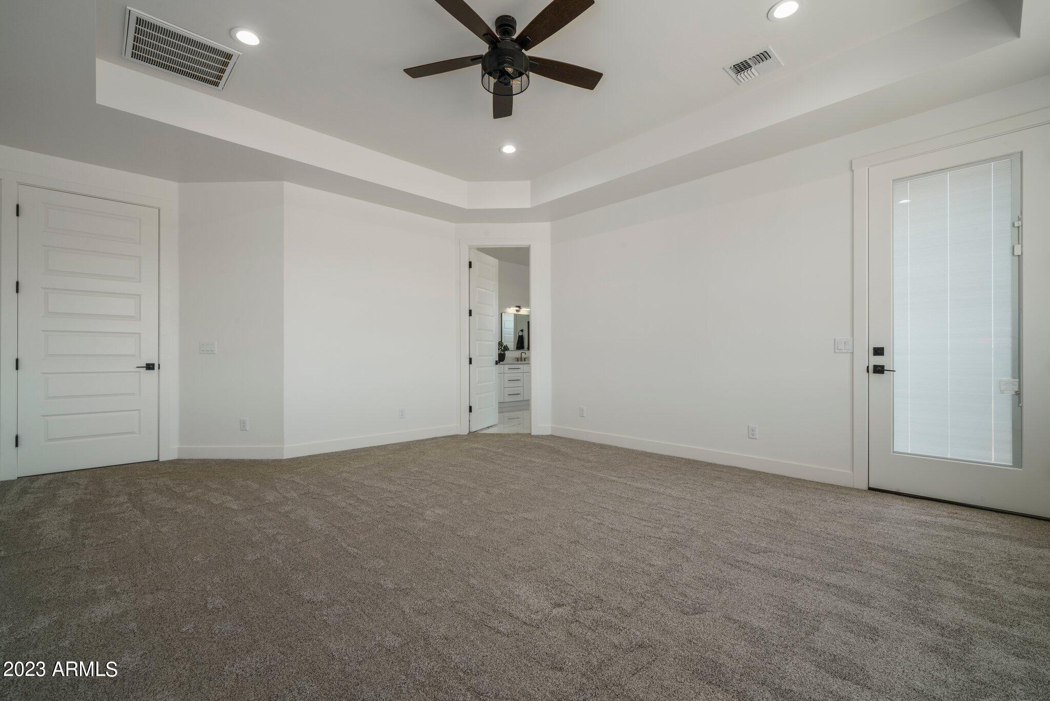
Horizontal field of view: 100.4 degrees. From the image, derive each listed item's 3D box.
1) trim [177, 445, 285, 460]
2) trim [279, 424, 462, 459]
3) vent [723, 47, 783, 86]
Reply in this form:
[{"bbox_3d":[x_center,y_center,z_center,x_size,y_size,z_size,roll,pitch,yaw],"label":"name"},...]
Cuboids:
[{"bbox_3d":[-2.908,1.011,4.334,1.070,0.132,0.018,0,0,1],"label":"trim"},{"bbox_3d":[-1.642,1.014,5.013,2.028,0.132,0.018,0,0,-43],"label":"trim"},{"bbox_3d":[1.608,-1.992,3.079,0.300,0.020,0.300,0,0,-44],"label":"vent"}]

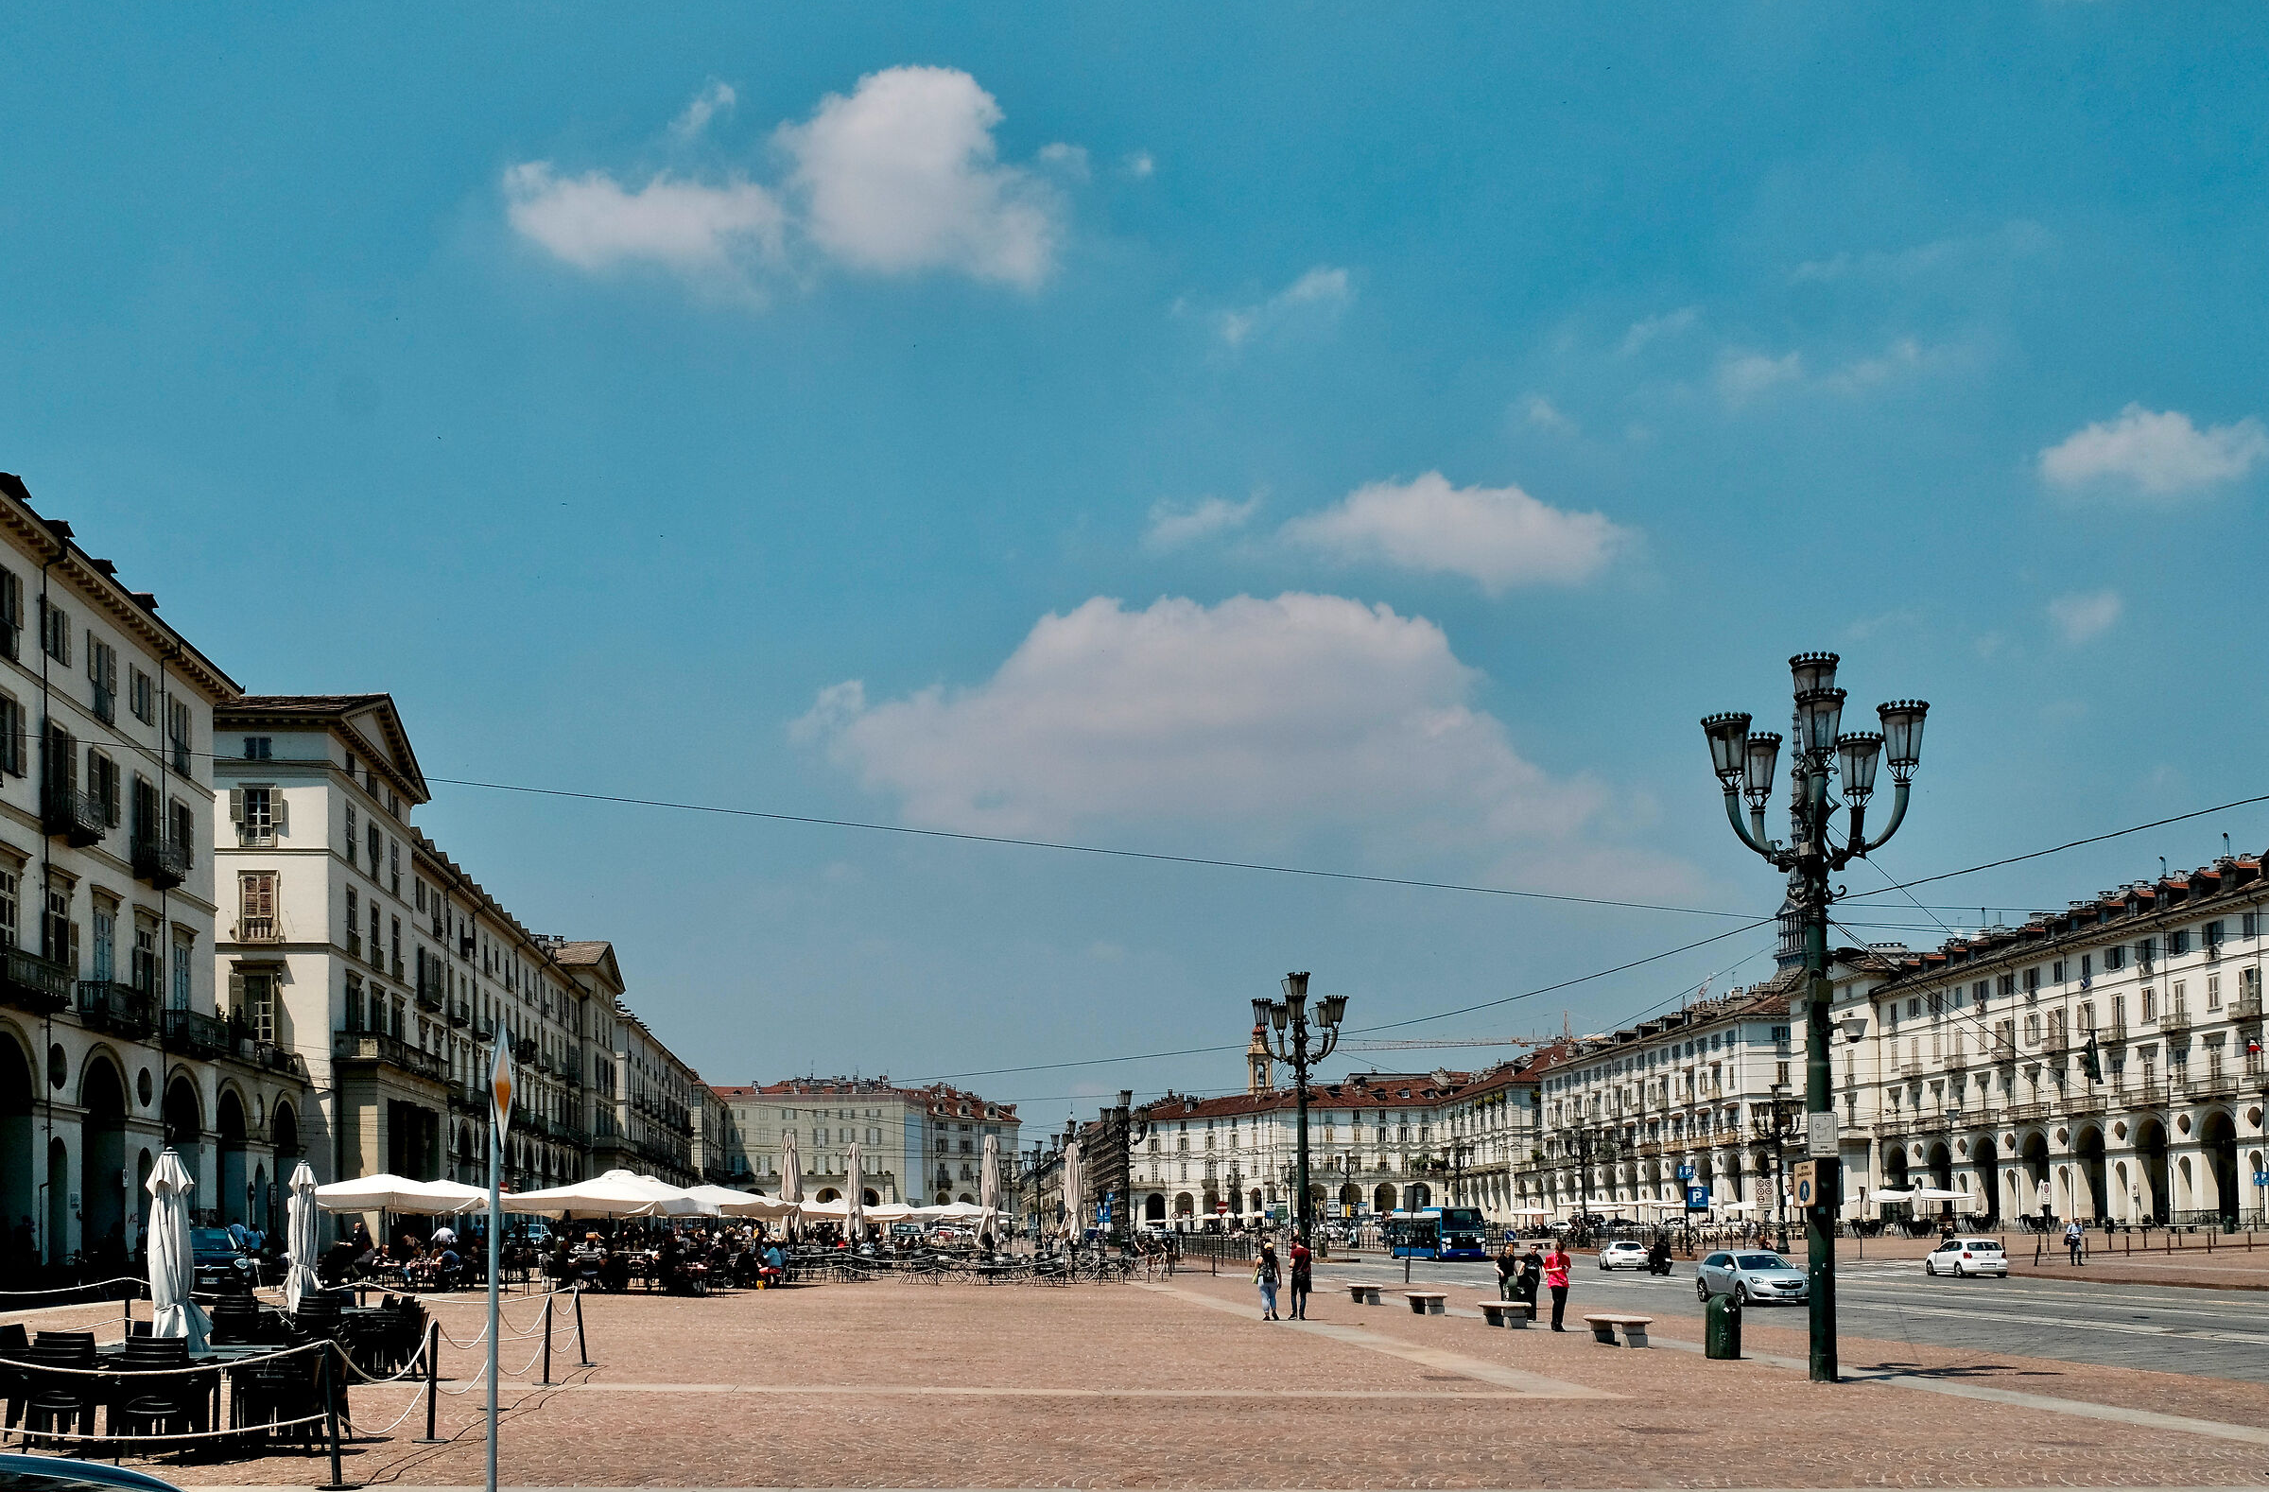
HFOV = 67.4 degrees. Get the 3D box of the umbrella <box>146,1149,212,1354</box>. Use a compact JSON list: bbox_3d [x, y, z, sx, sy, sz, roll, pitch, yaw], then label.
[{"bbox_3d":[-9.099,5.194,16.134,0.580,2.540,0.540,2,-15,-7],"label":"umbrella"}]

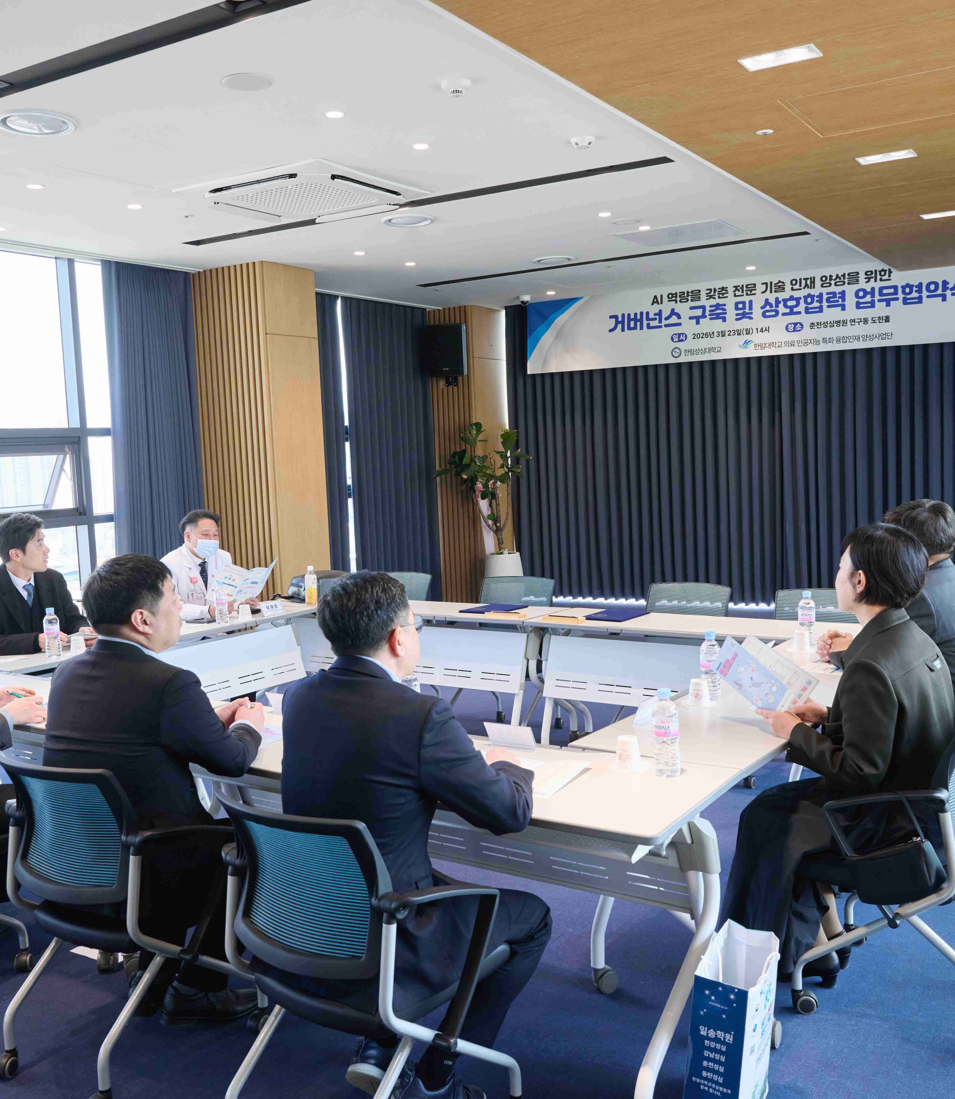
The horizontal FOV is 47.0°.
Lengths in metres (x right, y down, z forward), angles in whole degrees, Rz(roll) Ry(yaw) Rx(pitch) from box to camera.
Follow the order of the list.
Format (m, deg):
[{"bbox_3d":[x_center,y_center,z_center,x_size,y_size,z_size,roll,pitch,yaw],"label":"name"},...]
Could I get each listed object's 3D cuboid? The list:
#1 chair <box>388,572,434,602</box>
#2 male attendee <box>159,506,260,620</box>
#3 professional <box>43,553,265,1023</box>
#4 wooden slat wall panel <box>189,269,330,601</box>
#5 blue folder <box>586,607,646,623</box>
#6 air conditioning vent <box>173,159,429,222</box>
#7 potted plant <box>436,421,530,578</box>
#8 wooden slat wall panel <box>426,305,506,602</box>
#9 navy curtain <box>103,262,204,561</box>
[{"bbox_3d":[-0.503,0.567,6.014,0.580,0.850,0.570,1,7,31],"label":"chair"},{"bbox_3d":[-1.438,0.409,5.890,0.540,1.260,0.720,-7,8,-42],"label":"male attendee"},{"bbox_3d":[-0.838,0.656,3.055,0.540,1.290,0.660,2,7,37],"label":"professional"},{"bbox_3d":[-1.637,-0.636,8.385,0.760,2.900,0.550,1,7,31],"label":"wooden slat wall panel"},{"bbox_3d":[0.646,0.306,5.140,0.220,0.016,0.300,1,7,31],"label":"blue folder"},{"bbox_3d":[-0.902,-1.827,5.717,0.950,0.070,0.950,1,7,31],"label":"air conditioning vent"},{"bbox_3d":[0.064,-0.281,9.796,0.760,1.740,0.720,-2,6,0],"label":"potted plant"},{"bbox_3d":[-0.078,-0.981,11.223,0.580,2.900,0.600,1,7,31],"label":"wooden slat wall panel"},{"bbox_3d":[-2.231,-0.564,7.776,0.150,2.820,0.870,1,7,31],"label":"navy curtain"}]

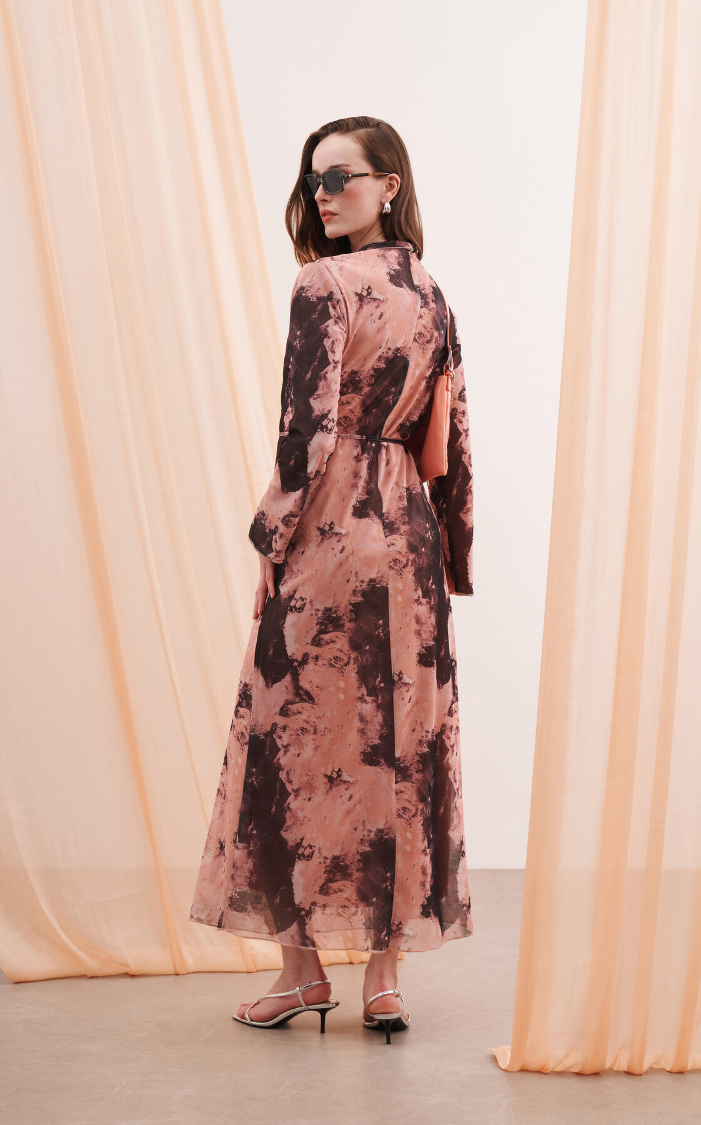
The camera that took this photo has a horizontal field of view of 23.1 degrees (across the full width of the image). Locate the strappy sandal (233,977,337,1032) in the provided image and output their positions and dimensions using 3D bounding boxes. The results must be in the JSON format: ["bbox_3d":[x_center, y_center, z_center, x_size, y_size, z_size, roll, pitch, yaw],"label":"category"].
[{"bbox_3d":[-0.128,0.877,3.440,0.238,0.107,0.090,0,-1,29],"label":"strappy sandal"}]

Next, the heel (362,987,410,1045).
[{"bbox_3d":[0.073,0.877,3.420,0.092,0.107,0.235,0,-1,1],"label":"heel"}]

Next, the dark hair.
[{"bbox_3d":[0.008,-0.733,3.400,0.235,0.300,0.220,1,-1,-40],"label":"dark hair"}]

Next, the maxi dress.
[{"bbox_3d":[-0.037,0.042,3.400,0.530,1.380,0.480,1,-1,-37],"label":"maxi dress"}]

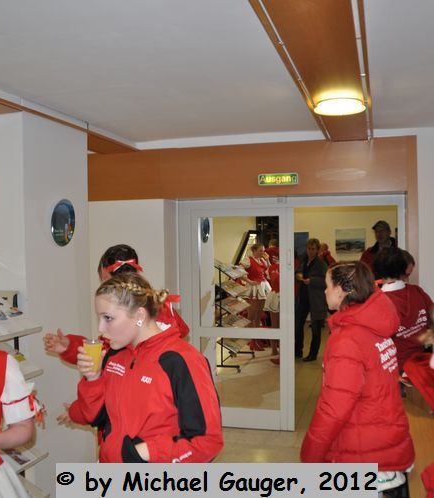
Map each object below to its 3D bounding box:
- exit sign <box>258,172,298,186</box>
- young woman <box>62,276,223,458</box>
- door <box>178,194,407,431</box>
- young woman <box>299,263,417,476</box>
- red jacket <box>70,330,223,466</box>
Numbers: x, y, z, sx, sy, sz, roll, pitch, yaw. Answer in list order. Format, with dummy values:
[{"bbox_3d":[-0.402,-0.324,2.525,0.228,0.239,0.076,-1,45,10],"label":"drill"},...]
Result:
[{"bbox_3d":[0.513,-0.574,4.663,0.330,0.100,0.070,0,2,16],"label":"exit sign"},{"bbox_3d":[-0.223,0.902,1.750,0.490,1.650,0.390,1,2,43],"label":"young woman"},{"bbox_3d":[0.630,0.584,5.043,2.050,2.100,0.110,0,2,16],"label":"door"},{"bbox_3d":[0.650,0.878,2.600,0.440,1.635,0.500,0,2,37],"label":"young woman"},{"bbox_3d":[-0.218,0.557,1.740,0.490,0.620,0.380,1,2,43],"label":"red jacket"}]

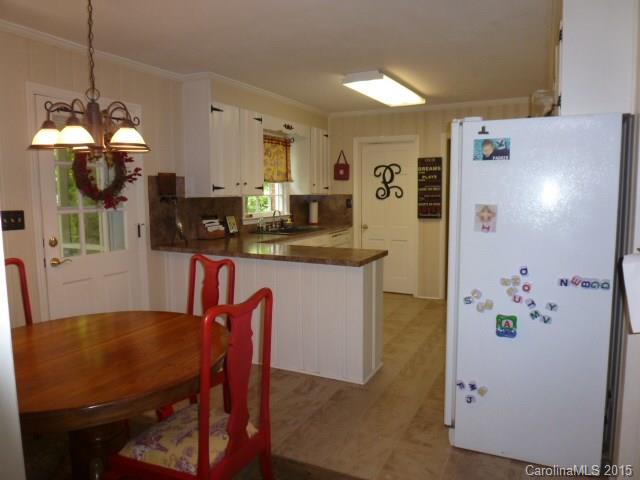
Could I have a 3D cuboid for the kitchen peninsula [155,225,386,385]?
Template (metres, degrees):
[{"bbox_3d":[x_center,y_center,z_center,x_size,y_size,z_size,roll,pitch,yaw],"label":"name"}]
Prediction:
[{"bbox_3d":[-0.471,0.528,3.785,1.986,0.921,0.590,3,7,27],"label":"kitchen peninsula"}]

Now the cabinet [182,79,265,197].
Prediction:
[{"bbox_3d":[-0.947,-0.977,4.532,0.321,1.066,0.866,3,7,27],"label":"cabinet"}]

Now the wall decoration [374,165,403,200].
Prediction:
[{"bbox_3d":[0.910,-0.770,5.908,0.404,0.479,0.025,3,7,27],"label":"wall decoration"}]

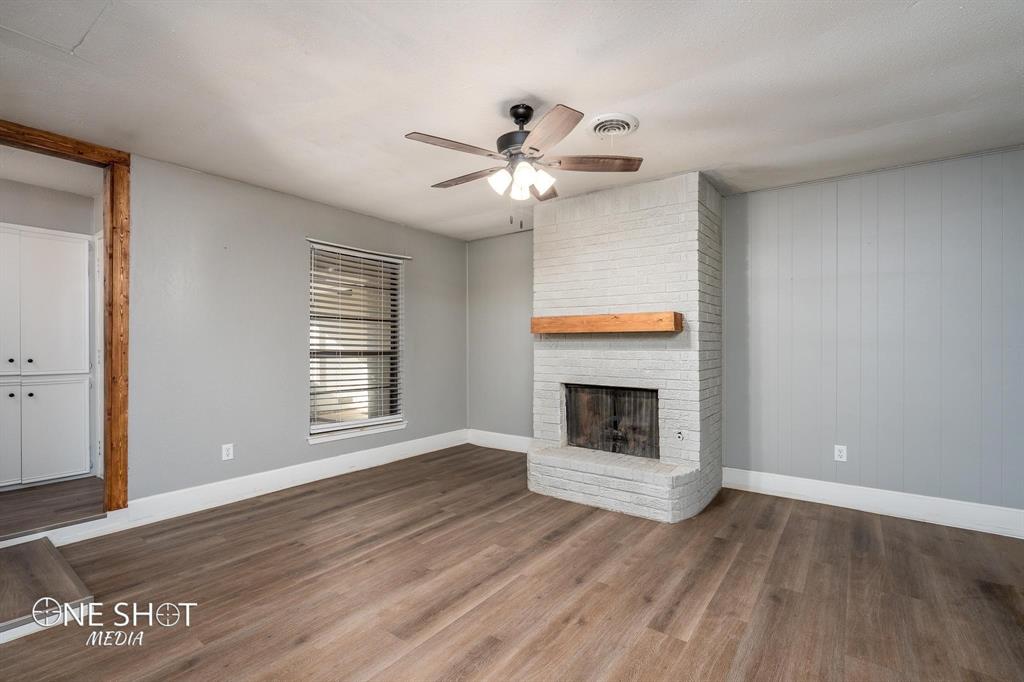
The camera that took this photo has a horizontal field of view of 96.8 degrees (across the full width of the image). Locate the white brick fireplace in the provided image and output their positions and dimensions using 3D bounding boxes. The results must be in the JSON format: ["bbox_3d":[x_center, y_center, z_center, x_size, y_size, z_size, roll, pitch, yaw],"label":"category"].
[{"bbox_3d":[0.941,0.004,4.127,1.560,2.630,1.135,0,-1,36],"label":"white brick fireplace"}]

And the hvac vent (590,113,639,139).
[{"bbox_3d":[0.632,-1.308,2.793,0.310,0.040,0.310,0,0,0],"label":"hvac vent"}]

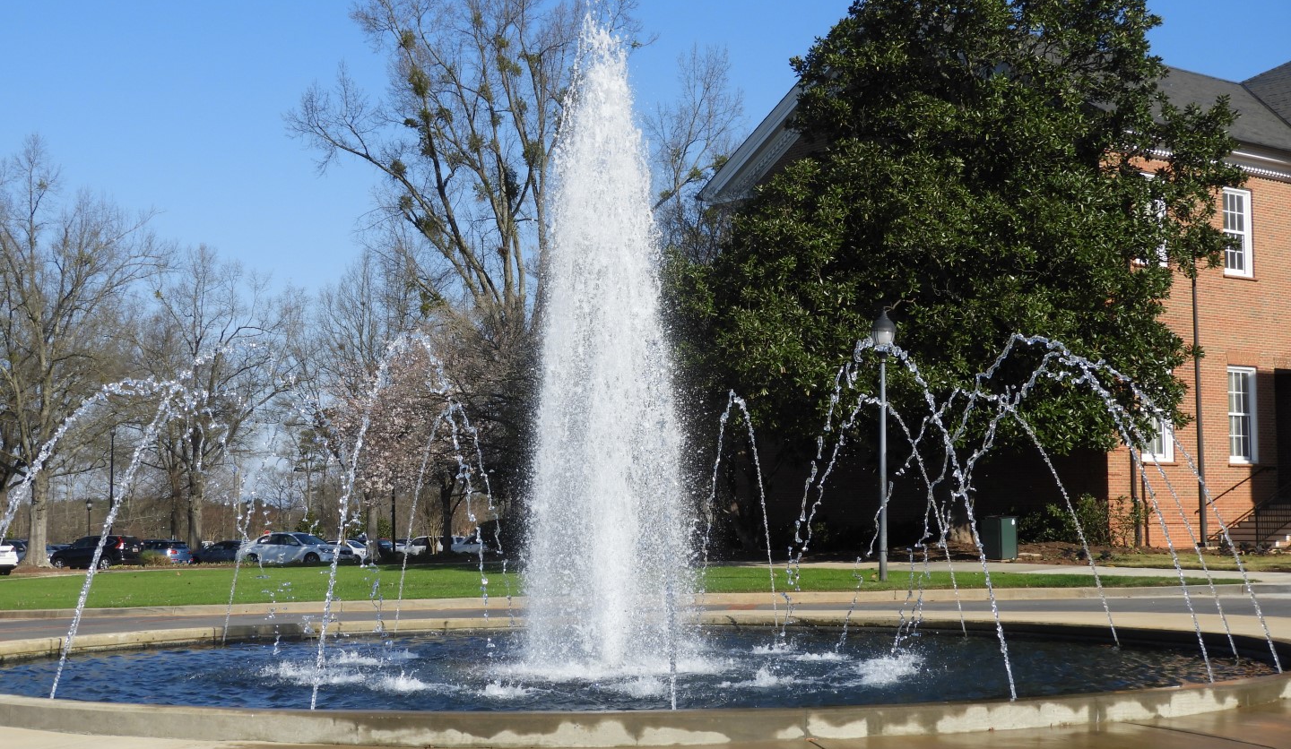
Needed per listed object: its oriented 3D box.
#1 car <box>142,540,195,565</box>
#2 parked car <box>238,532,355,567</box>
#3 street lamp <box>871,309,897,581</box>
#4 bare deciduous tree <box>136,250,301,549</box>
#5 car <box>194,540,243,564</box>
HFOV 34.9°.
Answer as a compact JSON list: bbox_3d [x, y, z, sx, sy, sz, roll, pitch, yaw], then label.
[{"bbox_3d":[-24.430,8.964,101.500,4.300,1.450,1.800,-3,-5,33],"label":"car"},{"bbox_3d":[-13.900,7.004,81.000,4.750,1.460,1.820,-3,-5,35],"label":"parked car"},{"bbox_3d":[4.559,1.350,39.200,0.450,5.200,0.450,-1,-4,7],"label":"street lamp"},{"bbox_3d":[-23.351,1.781,112.000,9.000,17.600,9.000,0,-4,-12],"label":"bare deciduous tree"},{"bbox_3d":[-21.135,9.324,106.000,4.700,1.450,1.820,-3,-5,33],"label":"car"}]

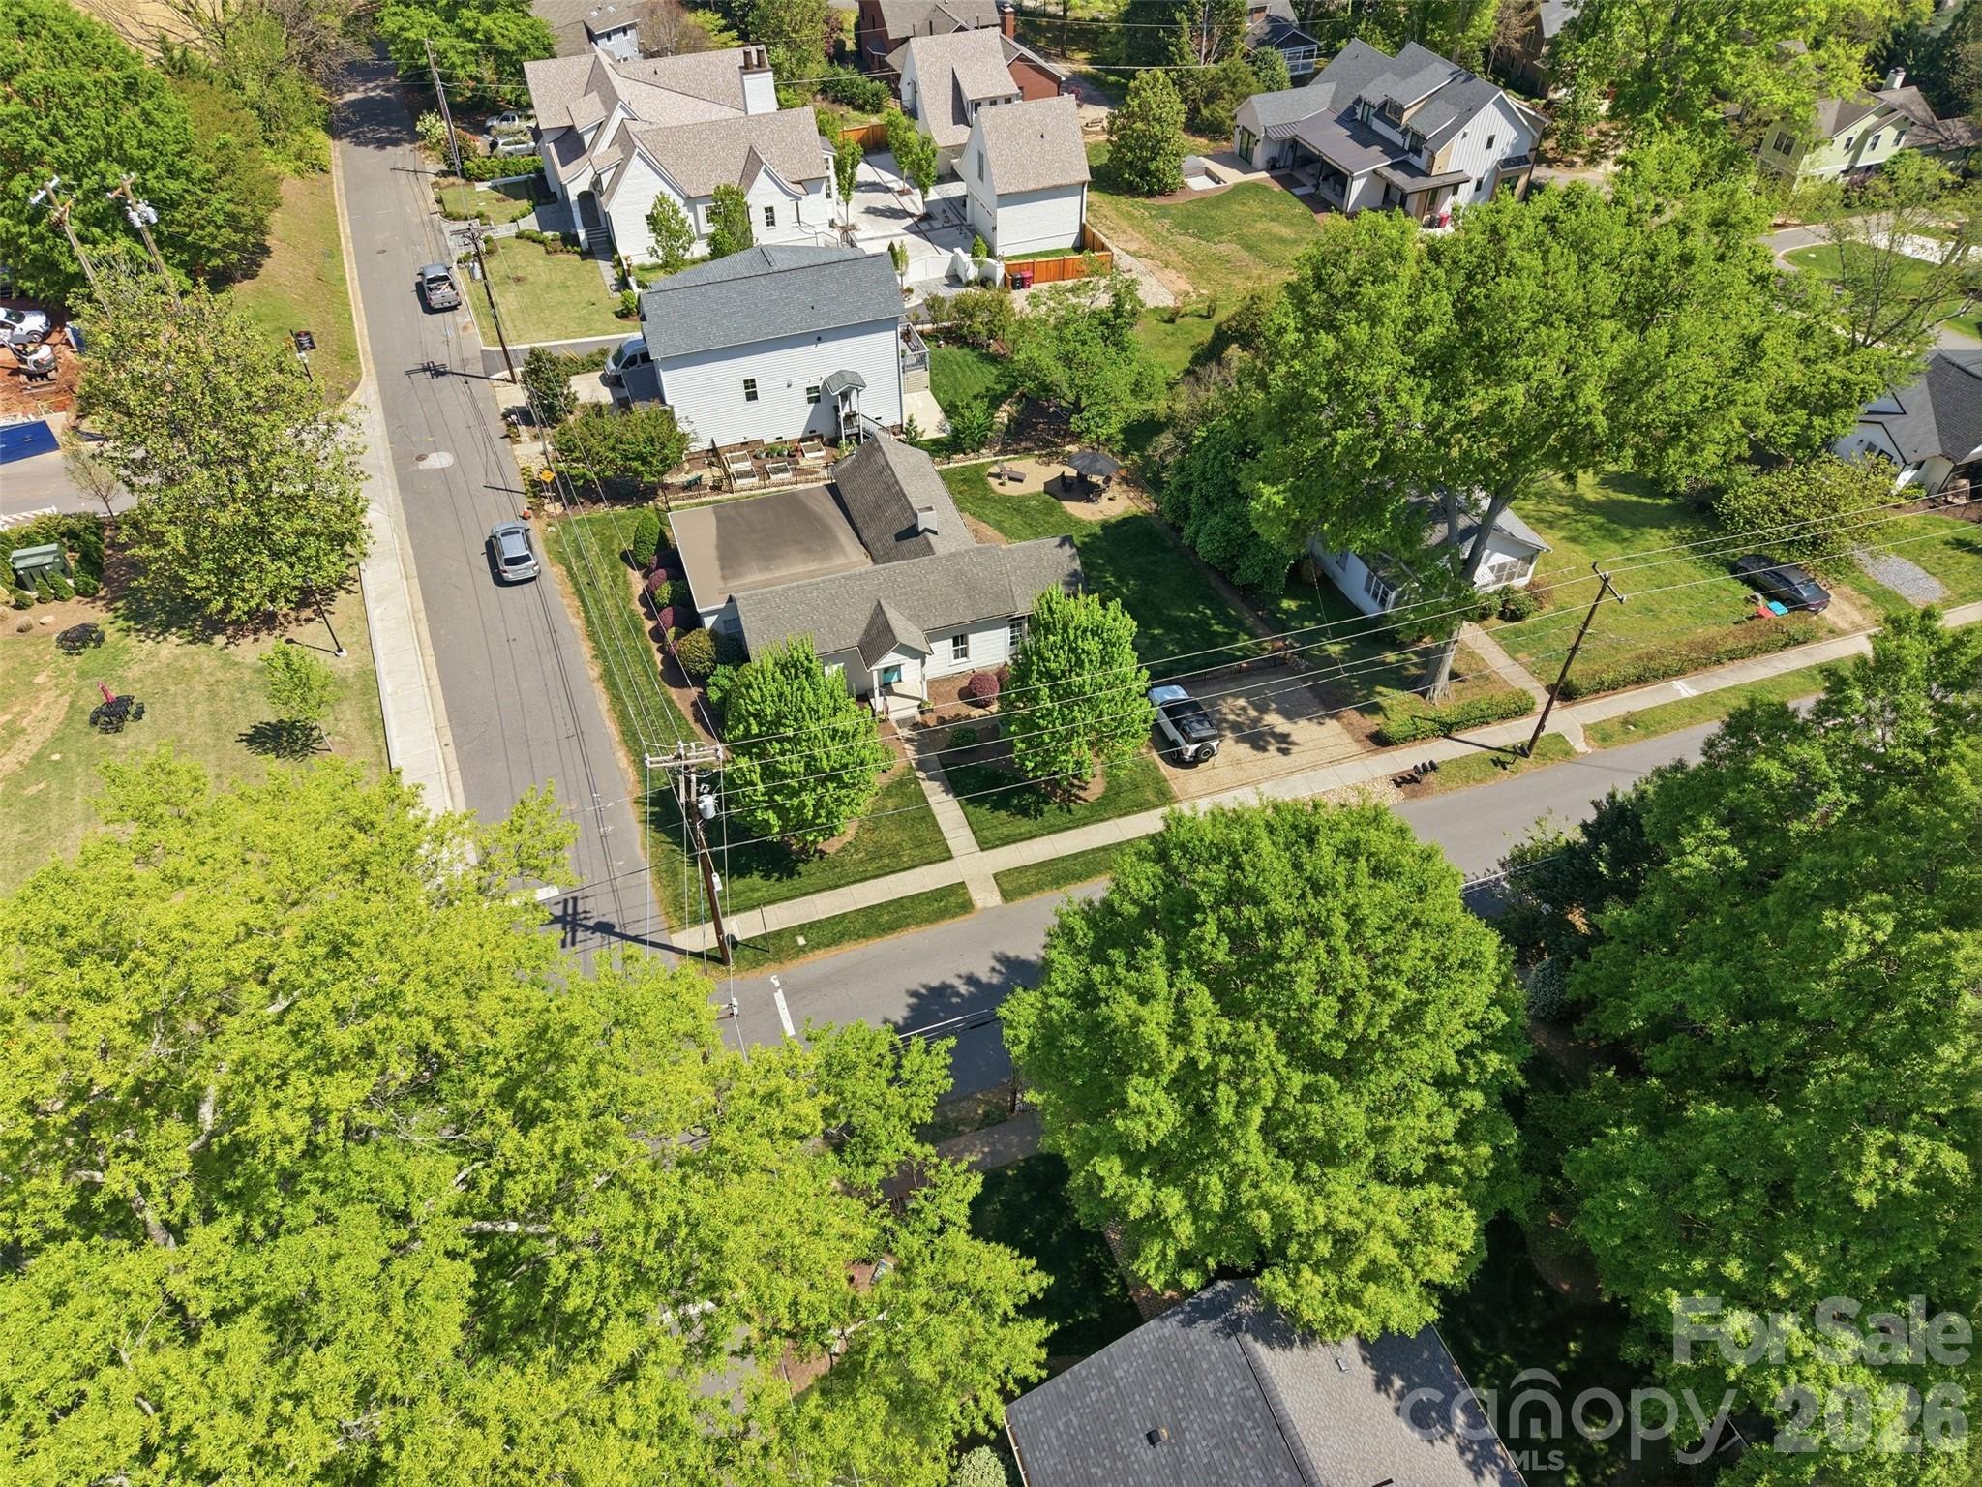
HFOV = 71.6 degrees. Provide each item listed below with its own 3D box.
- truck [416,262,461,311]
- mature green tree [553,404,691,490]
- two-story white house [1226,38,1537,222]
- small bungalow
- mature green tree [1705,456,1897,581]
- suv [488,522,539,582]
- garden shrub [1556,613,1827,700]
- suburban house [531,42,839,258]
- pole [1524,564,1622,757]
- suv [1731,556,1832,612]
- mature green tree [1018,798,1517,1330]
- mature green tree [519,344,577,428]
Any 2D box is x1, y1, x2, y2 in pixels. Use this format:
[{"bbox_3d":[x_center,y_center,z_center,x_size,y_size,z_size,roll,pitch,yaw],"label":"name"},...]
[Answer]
[{"bbox_3d":[-40.886,-34.101,102.092,1.970,1.870,5.600,-17,49,-16],"label":"truck"},{"bbox_3d":[-22.187,-17.569,83.122,8.100,5.200,5.600,-12,48,-12],"label":"mature green tree"},{"bbox_3d":[34.697,-52.805,116.517,20.600,8.900,18.300,-18,49,-17],"label":"two-story white house"},{"bbox_3d":[24.822,-12.850,78.995,10.600,5.400,9.800,-13,48,-13],"label":"small bungalow"},{"bbox_3d":[42.249,-11.820,70.853,8.200,5.300,7.600,-16,46,-17],"label":"mature green tree"},{"bbox_3d":[-24.281,-9.902,70.231,1.900,1.700,4.800,-15,49,-14],"label":"suv"},{"bbox_3d":[35.177,-4.842,68.570,16.300,1.000,1.500,-14,49,-13],"label":"garden shrub"},{"bbox_3d":[-23.625,-44.424,101.076,18.000,9.500,21.500,-16,46,-17],"label":"suburban house"},{"bbox_3d":[27.529,-3.574,65.591,0.450,11.900,2.500,-11,47,-11],"label":"pole"},{"bbox_3d":[45.317,-9.282,78.474,1.870,1.550,4.700,-26,52,-23],"label":"suv"},{"bbox_3d":[8.114,9.977,42.575,15.200,17.500,15.200,0,47,0],"label":"mature green tree"},{"bbox_3d":[-28.173,-22.863,87.937,3.500,5.500,3.500,-12,48,-12],"label":"mature green tree"}]

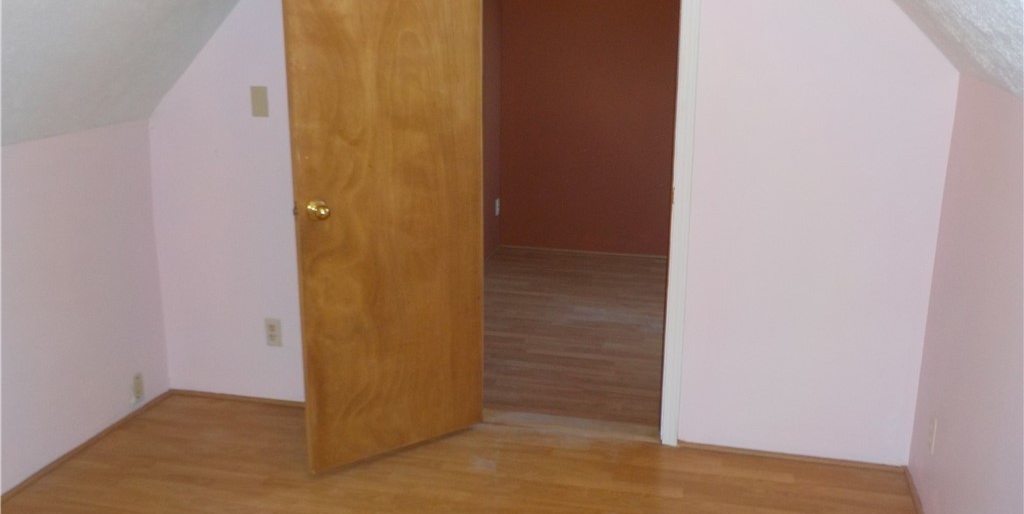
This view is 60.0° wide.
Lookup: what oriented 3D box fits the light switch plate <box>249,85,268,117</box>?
[{"bbox_3d":[-0.949,-0.585,3.347,0.070,0.115,0.008,4,15,13],"label":"light switch plate"}]

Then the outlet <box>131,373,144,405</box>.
[{"bbox_3d":[-1.495,0.527,3.544,0.010,0.115,0.070,4,15,13],"label":"outlet"}]

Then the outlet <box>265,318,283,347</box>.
[{"bbox_3d":[-0.960,0.307,3.576,0.070,0.115,0.010,4,15,13],"label":"outlet"}]

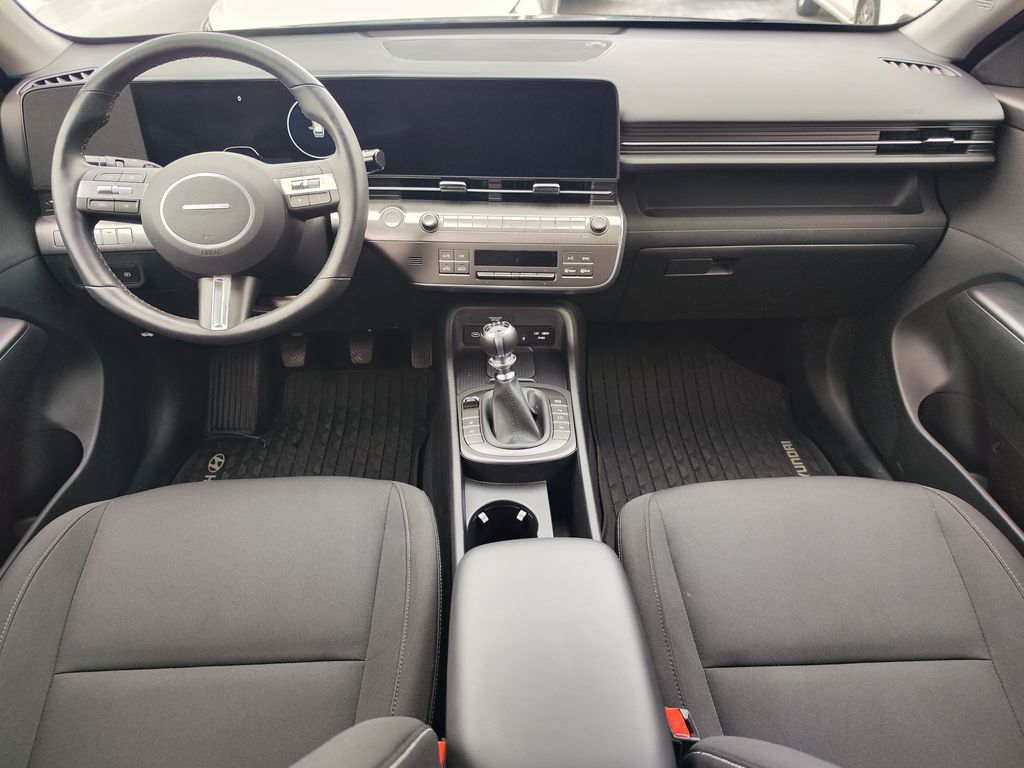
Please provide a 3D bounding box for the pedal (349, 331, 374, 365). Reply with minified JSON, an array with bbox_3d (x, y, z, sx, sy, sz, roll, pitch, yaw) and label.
[{"bbox_3d":[-0.322,-0.077,1.460,0.056,0.068,0.030,-1,8,-2],"label":"pedal"}]

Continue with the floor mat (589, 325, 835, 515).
[{"bbox_3d":[0.412,0.083,1.388,0.480,0.125,0.630,-1,38,-2],"label":"floor mat"}]

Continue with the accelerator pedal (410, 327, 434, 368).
[{"bbox_3d":[-0.200,-0.083,1.510,0.047,0.100,0.028,-1,8,-2],"label":"accelerator pedal"}]

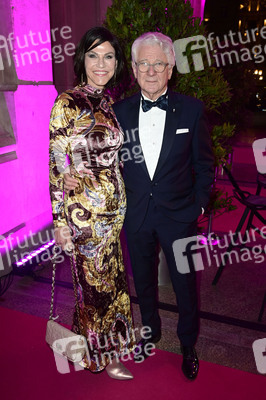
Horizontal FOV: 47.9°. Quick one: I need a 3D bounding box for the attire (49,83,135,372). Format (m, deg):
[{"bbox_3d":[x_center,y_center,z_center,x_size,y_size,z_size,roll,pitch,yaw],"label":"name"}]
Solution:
[{"bbox_3d":[-0.177,0.192,1.553,0.450,1.474,0.330,-9,17,-32],"label":"attire"}]

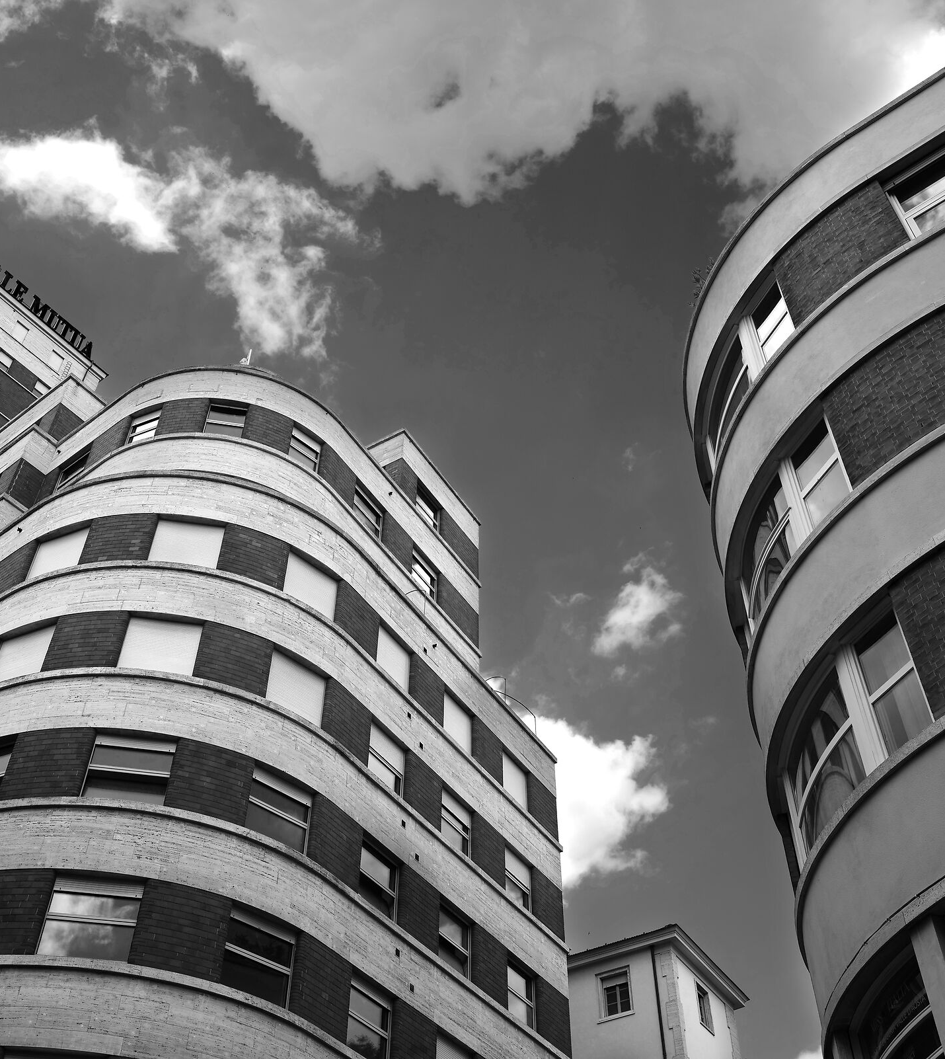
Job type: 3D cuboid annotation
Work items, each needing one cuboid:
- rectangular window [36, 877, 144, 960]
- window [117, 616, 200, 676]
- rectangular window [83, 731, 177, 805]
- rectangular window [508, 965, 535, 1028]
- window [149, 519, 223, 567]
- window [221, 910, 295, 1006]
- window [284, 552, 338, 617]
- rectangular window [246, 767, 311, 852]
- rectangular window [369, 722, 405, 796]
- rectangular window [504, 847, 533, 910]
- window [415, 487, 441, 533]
[{"bbox_3d":[-7.385,7.576,24.025,1.768,1.645,0.150,7,-48,-7],"label":"rectangular window"},{"bbox_3d":[-7.264,2.776,28.839,1.768,1.579,0.180,8,-48,-7],"label":"window"},{"bbox_3d":[-7.373,5.224,26.614,1.768,1.645,0.150,7,-48,-7],"label":"rectangular window"},{"bbox_3d":[1.223,12.508,32.927,0.180,1.579,1.503,-26,-53,22],"label":"rectangular window"},{"bbox_3d":[-7.349,0.514,31.795,1.768,1.645,0.150,7,-48,-7],"label":"window"},{"bbox_3d":[-4.399,8.693,25.027,1.724,1.645,0.150,36,-57,-28],"label":"window"},{"bbox_3d":[-4.280,1.596,32.389,1.699,1.579,0.180,35,-57,-28],"label":"window"},{"bbox_3d":[-4.310,6.248,27.270,1.699,1.579,0.180,35,-57,-28],"label":"rectangular window"},{"bbox_3d":[-2.272,5.961,31.704,0.180,1.579,1.581,-25,-52,21],"label":"rectangular window"},{"bbox_3d":[1.238,10.166,35.505,0.180,1.579,1.503,-26,-53,22],"label":"rectangular window"},{"bbox_3d":[-1.683,-0.620,44.803,0.150,1.470,1.676,-25,-52,21],"label":"window"}]

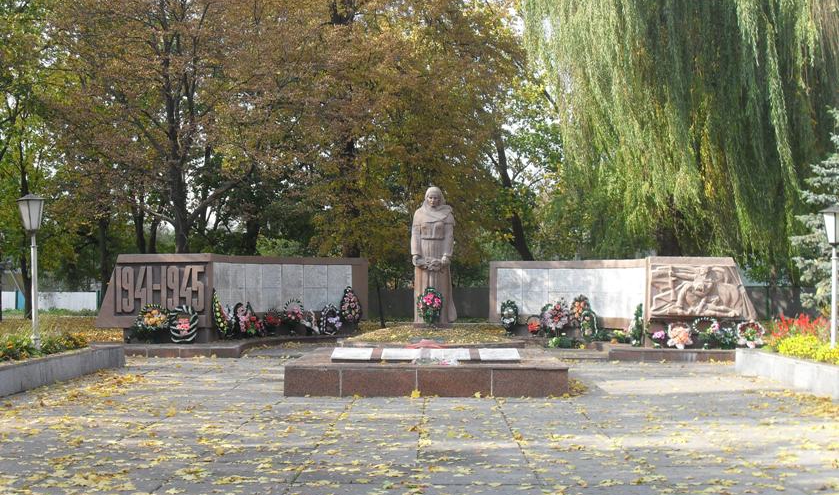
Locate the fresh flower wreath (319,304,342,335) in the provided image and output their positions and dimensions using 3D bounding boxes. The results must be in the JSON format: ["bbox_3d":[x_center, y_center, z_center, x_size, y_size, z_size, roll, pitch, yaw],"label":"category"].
[{"bbox_3d":[-2.488,2.013,33.200,0.660,0.895,0.250,1,-12,-18],"label":"fresh flower wreath"}]

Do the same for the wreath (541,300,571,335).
[{"bbox_3d":[3.573,1.839,31.200,0.730,0.920,0.270,-1,-10,27],"label":"wreath"}]

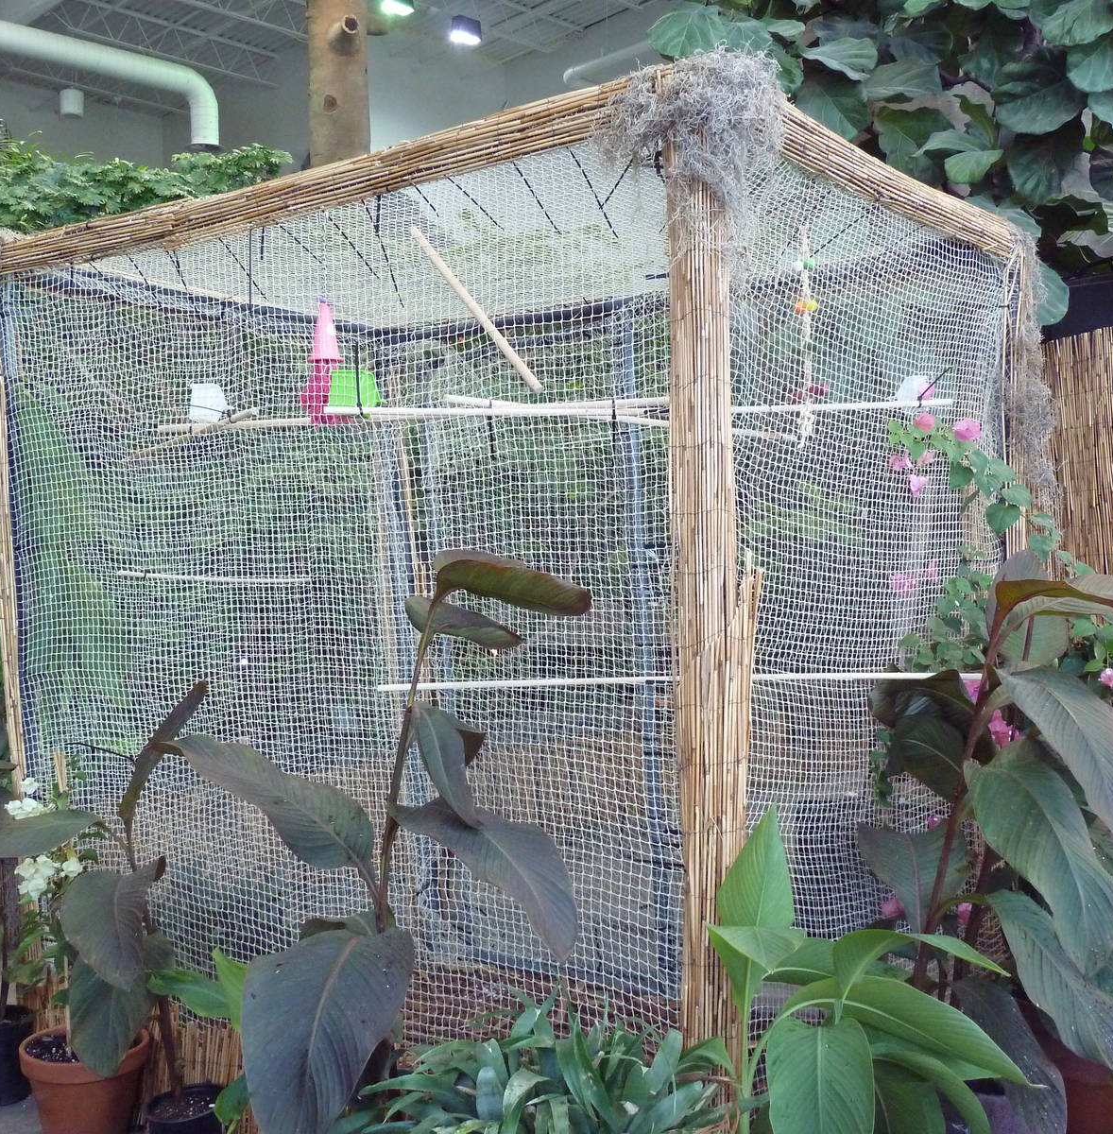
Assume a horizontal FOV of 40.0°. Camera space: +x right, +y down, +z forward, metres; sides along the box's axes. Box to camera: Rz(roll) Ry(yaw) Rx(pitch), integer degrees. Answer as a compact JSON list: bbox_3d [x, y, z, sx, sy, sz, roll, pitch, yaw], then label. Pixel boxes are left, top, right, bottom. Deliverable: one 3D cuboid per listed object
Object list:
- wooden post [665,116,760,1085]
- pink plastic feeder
[{"bbox_3d":[0.312,0.194,3.120,0.140,2.200,0.125,-1,1,9],"label":"wooden post"},{"bbox_3d":[-0.710,-0.624,4.630,0.140,0.380,0.140,-1,1,-6],"label":"pink plastic feeder"}]

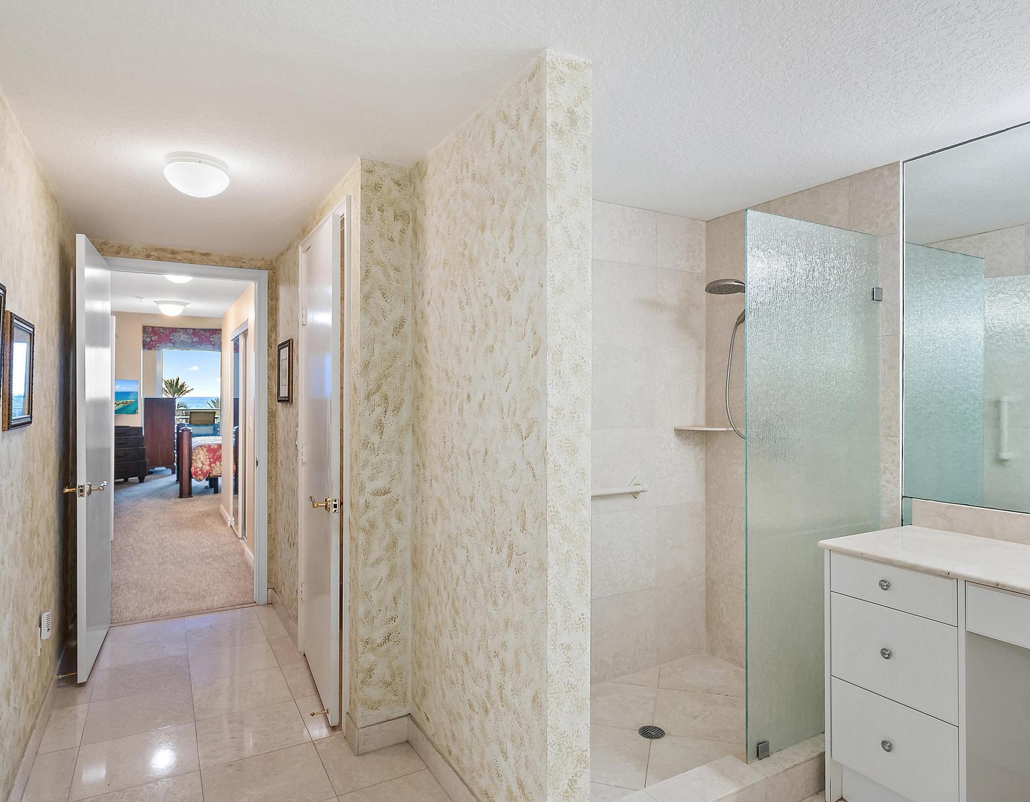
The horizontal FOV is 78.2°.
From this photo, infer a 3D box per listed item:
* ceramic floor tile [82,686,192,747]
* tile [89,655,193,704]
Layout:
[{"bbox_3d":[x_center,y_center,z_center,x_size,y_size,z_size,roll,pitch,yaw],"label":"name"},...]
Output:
[{"bbox_3d":[-1.636,1.369,2.777,0.405,0.010,0.405,0,0,-29],"label":"ceramic floor tile"},{"bbox_3d":[-1.833,1.368,3.131,0.405,0.010,0.405,0,0,-29],"label":"tile"}]

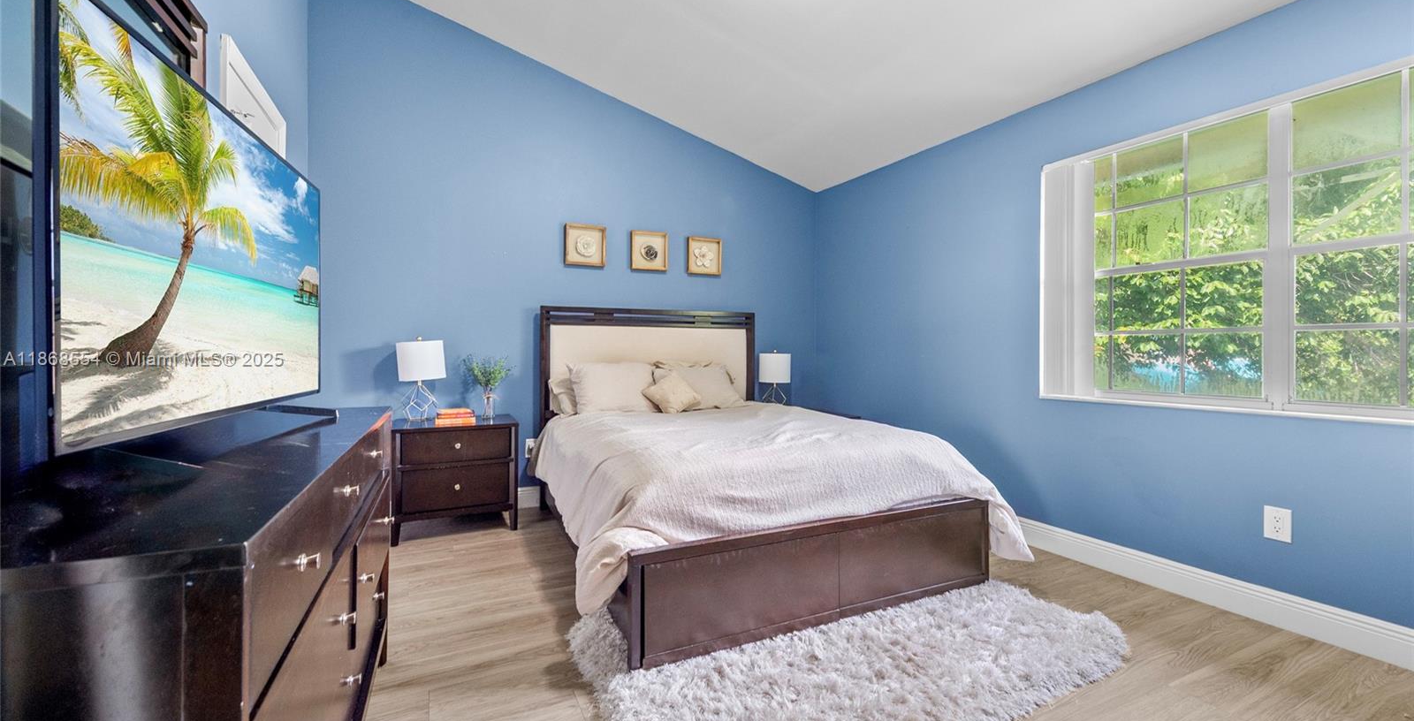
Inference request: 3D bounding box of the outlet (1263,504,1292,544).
[{"bbox_3d":[2.181,0.624,2.098,0.008,0.121,0.076,0,1,-27],"label":"outlet"}]

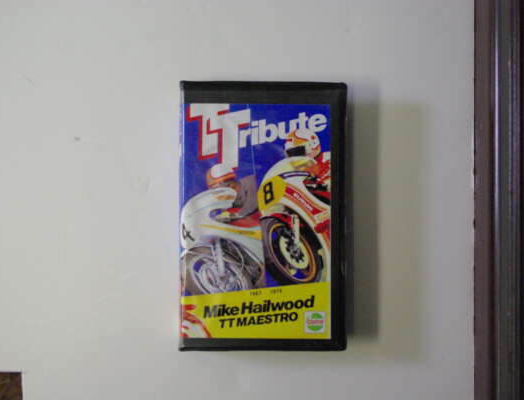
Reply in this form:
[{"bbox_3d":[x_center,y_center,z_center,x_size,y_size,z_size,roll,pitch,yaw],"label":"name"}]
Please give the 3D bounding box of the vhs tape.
[{"bbox_3d":[0.001,0.012,0.661,0.125,0.030,0.203,0,90,-1],"label":"vhs tape"}]

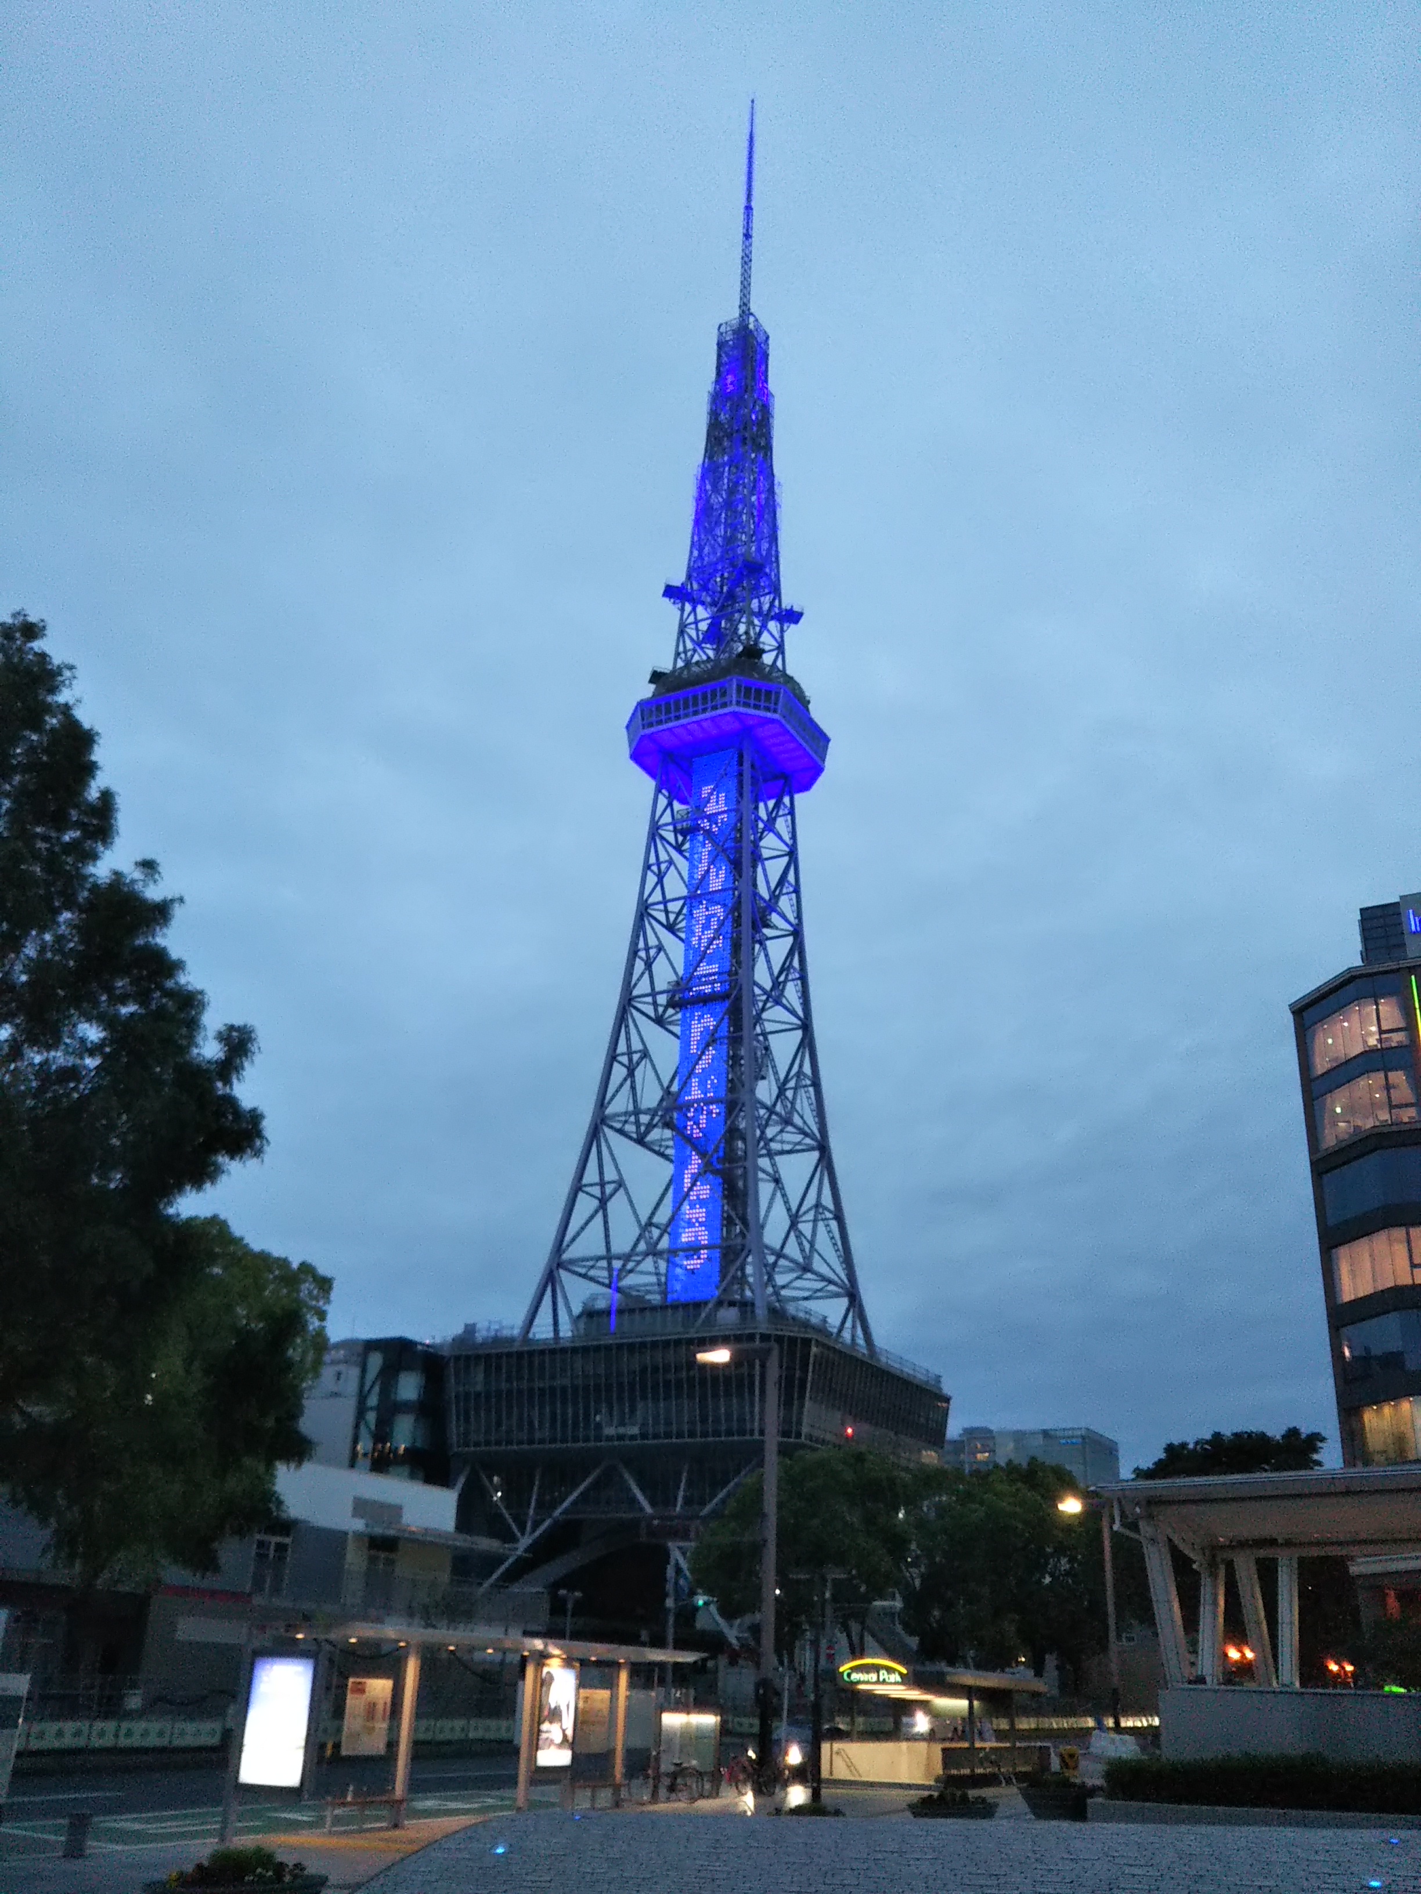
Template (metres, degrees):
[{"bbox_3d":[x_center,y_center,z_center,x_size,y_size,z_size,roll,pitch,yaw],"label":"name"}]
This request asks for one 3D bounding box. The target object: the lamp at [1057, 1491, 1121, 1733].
[{"bbox_3d":[14.549,26.074,63.067,2.100,9.600,0.350,-11,-27,27],"label":"lamp"}]

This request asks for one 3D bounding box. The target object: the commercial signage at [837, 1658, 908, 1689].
[{"bbox_3d":[4.559,20.352,45.980,2.200,0.800,0.300,-11,-27,27],"label":"commercial signage"}]

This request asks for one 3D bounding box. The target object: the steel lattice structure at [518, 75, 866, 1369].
[{"bbox_3d":[2.409,-33.543,170.428,23.000,155.000,23.000,-11,-27,27],"label":"steel lattice structure"}]

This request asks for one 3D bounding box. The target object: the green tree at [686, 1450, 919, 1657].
[{"bbox_3d":[4.901,31.881,84.429,12.000,15.700,12.000,2,-24,0],"label":"green tree"}]

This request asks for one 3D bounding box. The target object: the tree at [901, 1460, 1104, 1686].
[{"bbox_3d":[17.154,36.995,96.606,12.000,17.200,12.000,2,-24,0],"label":"tree"}]

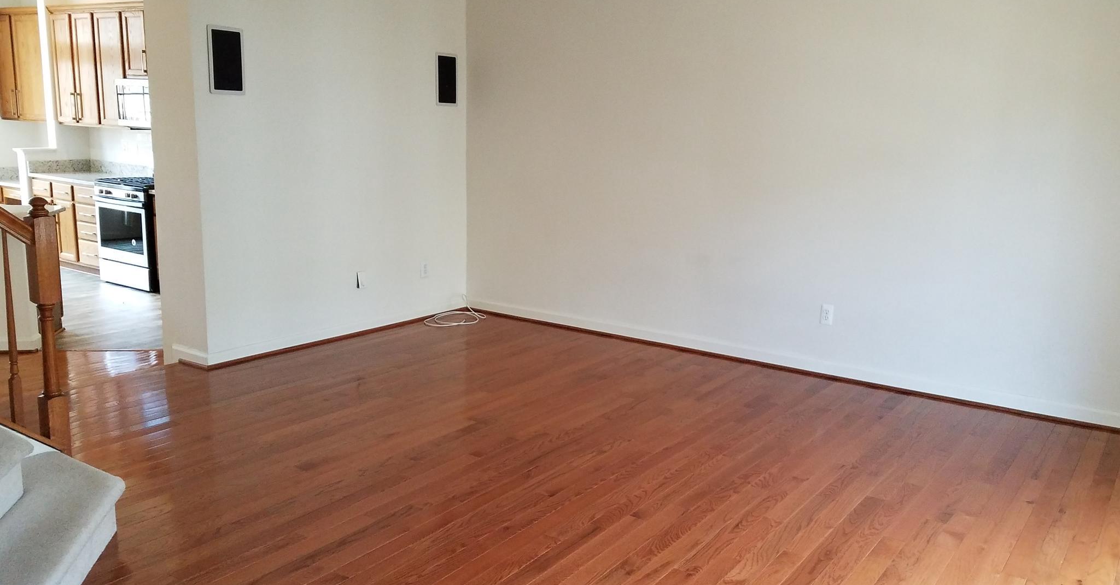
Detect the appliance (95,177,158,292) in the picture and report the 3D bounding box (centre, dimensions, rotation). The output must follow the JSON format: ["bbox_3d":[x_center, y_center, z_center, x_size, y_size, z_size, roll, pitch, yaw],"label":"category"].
[{"bbox_3d":[-3.815,-0.552,7.876,0.745,0.931,0.680,9,14,30],"label":"appliance"}]

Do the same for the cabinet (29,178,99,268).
[{"bbox_3d":[-4.615,-0.691,8.405,1.152,0.842,0.591,9,14,30],"label":"cabinet"}]

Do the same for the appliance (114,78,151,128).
[{"bbox_3d":[-3.683,-1.740,7.760,0.746,0.424,0.394,9,14,30],"label":"appliance"}]

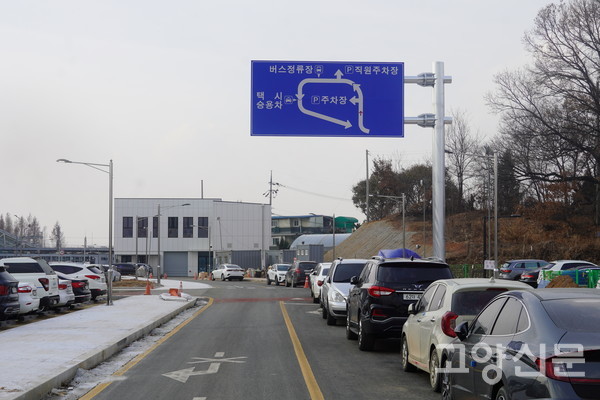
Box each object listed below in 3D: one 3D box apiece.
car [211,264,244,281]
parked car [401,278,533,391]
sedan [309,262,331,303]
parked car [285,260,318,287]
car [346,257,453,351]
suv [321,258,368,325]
[{"bbox_3d":[-6.200,6.248,83.172,1.800,1.440,4.620,1,-4,-22],"label":"car"},{"bbox_3d":[2.511,1.917,14.339,1.595,1.485,3.595,0,-4,-3],"label":"parked car"},{"bbox_3d":[1.270,3.484,40.461,1.620,1.540,3.680,0,-4,-4],"label":"sedan"},{"bbox_3d":[0.210,4.911,63.818,1.880,1.690,4.700,1,-4,-9],"label":"parked car"},{"bbox_3d":[2.103,2.137,20.532,1.940,1.820,4.850,0,-4,-2],"label":"car"},{"bbox_3d":[1.700,2.653,27.988,1.920,1.770,4.750,0,-4,-2],"label":"suv"}]

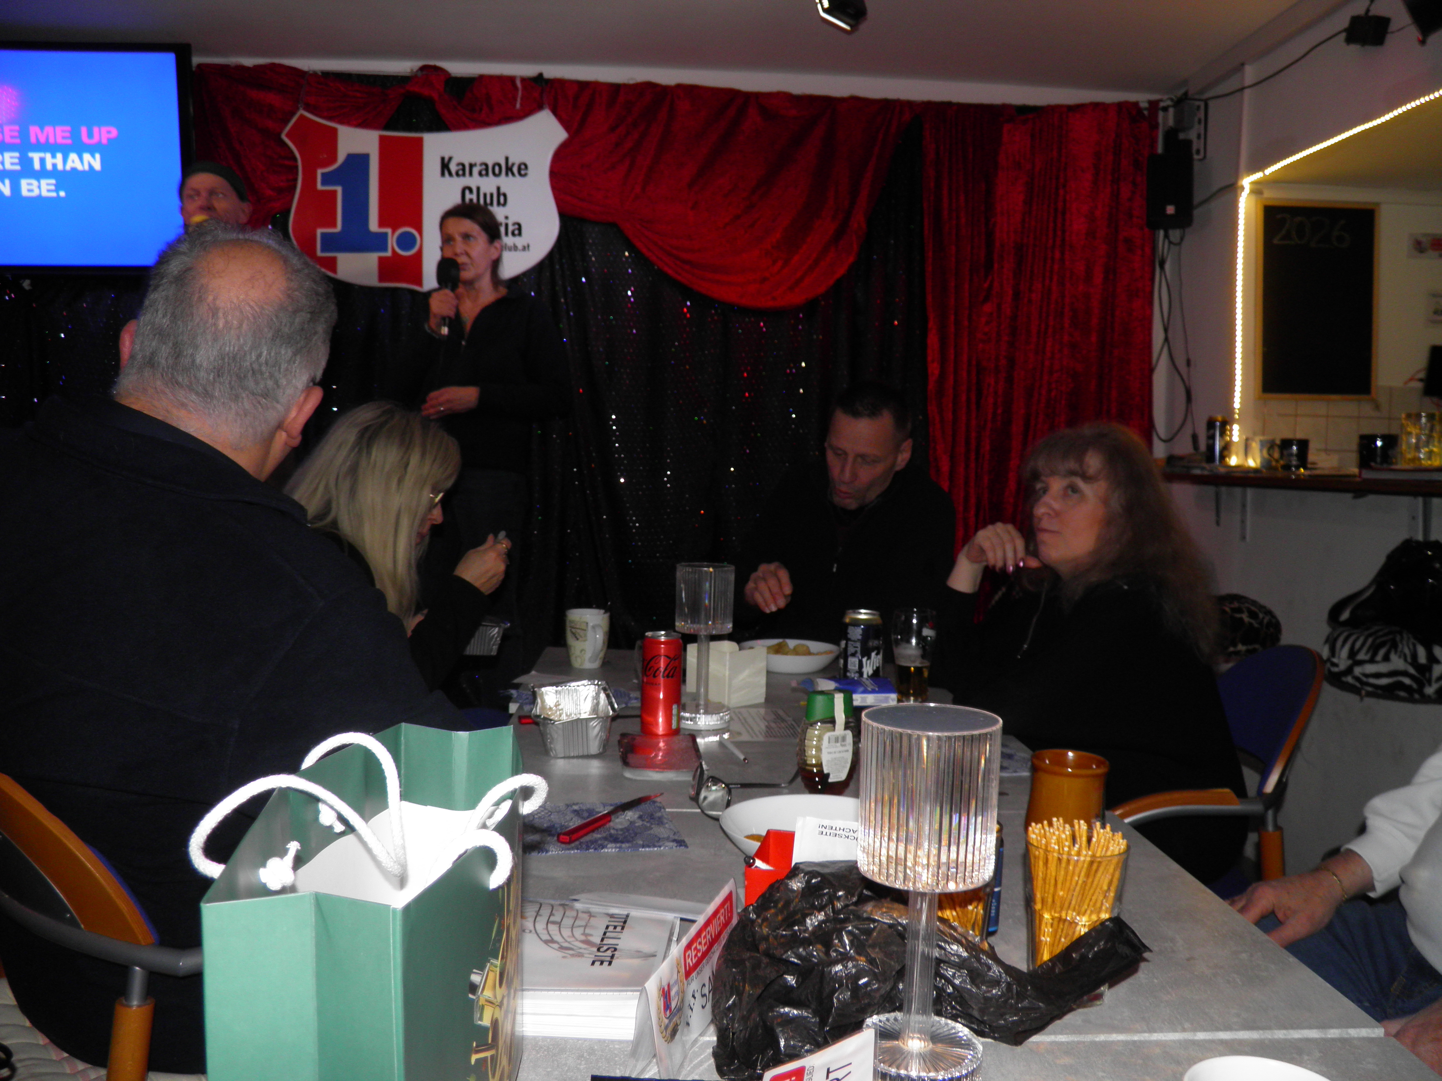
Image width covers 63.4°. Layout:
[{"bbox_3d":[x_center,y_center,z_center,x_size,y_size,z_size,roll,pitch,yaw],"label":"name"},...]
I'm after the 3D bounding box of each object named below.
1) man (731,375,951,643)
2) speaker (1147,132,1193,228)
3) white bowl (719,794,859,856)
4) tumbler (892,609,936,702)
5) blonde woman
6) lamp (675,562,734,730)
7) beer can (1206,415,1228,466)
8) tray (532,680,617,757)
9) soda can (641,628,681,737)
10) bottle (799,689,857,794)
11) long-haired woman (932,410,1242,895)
[{"bbox_3d":[0.265,0.335,2.409,0.500,1.300,0.630,3,4,17],"label":"man"},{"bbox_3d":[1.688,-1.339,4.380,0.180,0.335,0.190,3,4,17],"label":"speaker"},{"bbox_3d":[0.096,0.304,1.163,0.196,0.050,0.196,2,4,0],"label":"white bowl"},{"bbox_3d":[0.330,0.199,1.989,0.075,0.155,0.075,2,4,0],"label":"tumbler"},{"bbox_3d":[-0.613,0.383,1.914,0.620,1.220,0.480,1,4,-9],"label":"blonde woman"},{"bbox_3d":[-0.026,0.159,1.775,0.089,0.243,0.089,2,4,0],"label":"lamp"},{"bbox_3d":[1.787,-0.359,4.200,0.066,0.168,0.066,2,4,0],"label":"beer can"},{"bbox_3d":[-0.212,0.256,1.668,0.115,0.053,0.180,1,4,-15],"label":"tray"},{"bbox_3d":[-0.086,0.210,1.718,0.058,0.145,0.058,2,4,0],"label":"soda can"},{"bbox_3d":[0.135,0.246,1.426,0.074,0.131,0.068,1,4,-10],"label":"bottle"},{"bbox_3d":[0.532,0.408,1.993,0.620,1.230,0.510,0,5,-25],"label":"long-haired woman"}]

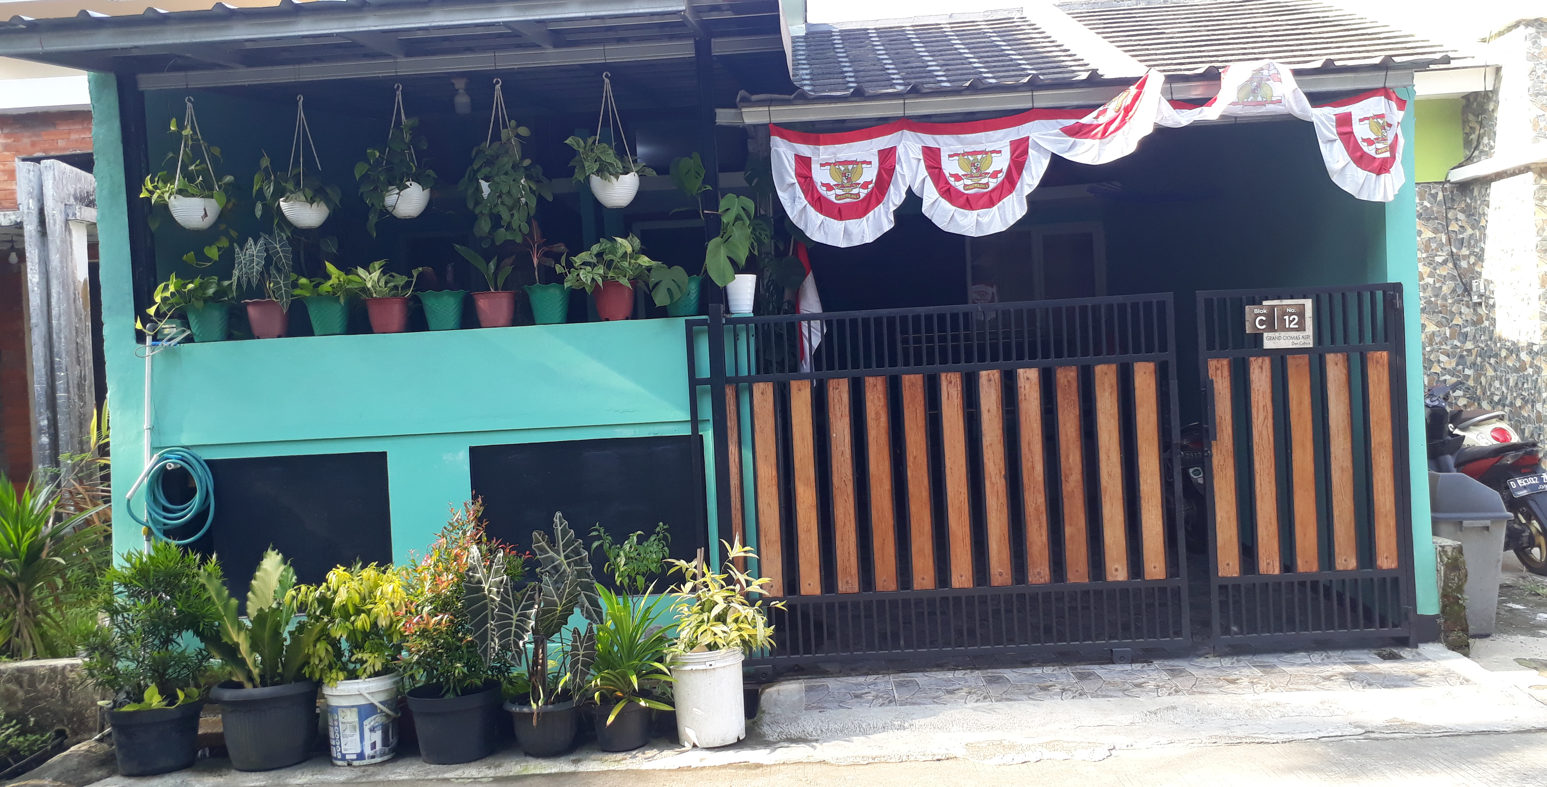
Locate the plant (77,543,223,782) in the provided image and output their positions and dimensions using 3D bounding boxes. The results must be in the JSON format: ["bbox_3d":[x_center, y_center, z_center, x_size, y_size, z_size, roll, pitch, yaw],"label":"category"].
[{"bbox_3d":[-2.545,1.082,4.920,0.562,0.941,0.520,-3,0,3],"label":"plant"}]

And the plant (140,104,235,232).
[{"bbox_3d":[-2.757,-1.070,5.682,0.432,0.615,0.360,-3,0,3],"label":"plant"}]

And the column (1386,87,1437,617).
[{"bbox_3d":[2.821,-0.182,5.473,0.135,2.393,0.190,-3,0,3],"label":"column"}]

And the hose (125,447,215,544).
[{"bbox_3d":[-2.754,0.466,5.506,0.397,0.436,0.130,-3,0,3],"label":"hose"}]

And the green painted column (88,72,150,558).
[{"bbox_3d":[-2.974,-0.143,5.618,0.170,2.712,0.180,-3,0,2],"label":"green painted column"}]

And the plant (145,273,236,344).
[{"bbox_3d":[-2.703,-0.399,5.605,0.415,0.320,0.290,-3,0,2],"label":"plant"}]

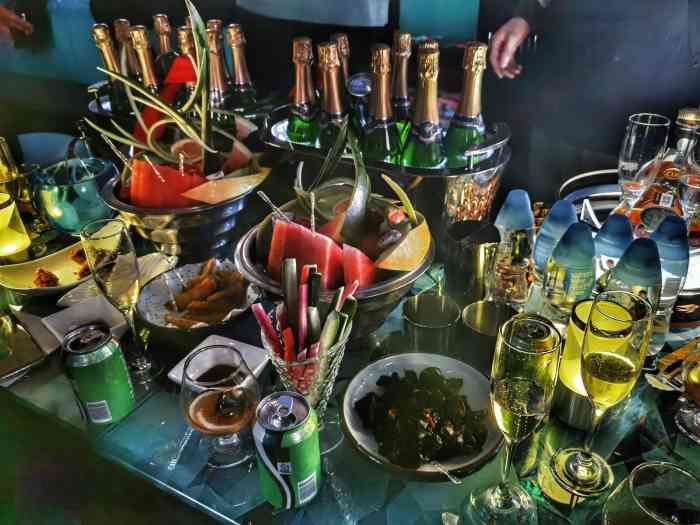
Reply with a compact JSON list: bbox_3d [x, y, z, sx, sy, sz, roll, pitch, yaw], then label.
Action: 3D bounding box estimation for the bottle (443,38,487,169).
[{"bbox_3d":[0.217,-0.236,1.006,0.088,0.316,0.088,-1,29,-1],"label":"bottle"}]

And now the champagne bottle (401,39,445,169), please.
[{"bbox_3d":[0.136,-0.228,0.981,0.088,0.316,0.088,-2,29,0],"label":"champagne bottle"}]

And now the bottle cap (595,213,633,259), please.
[{"bbox_3d":[0.369,-0.043,0.768,0.056,0.055,0.056,-2,29,1],"label":"bottle cap"}]

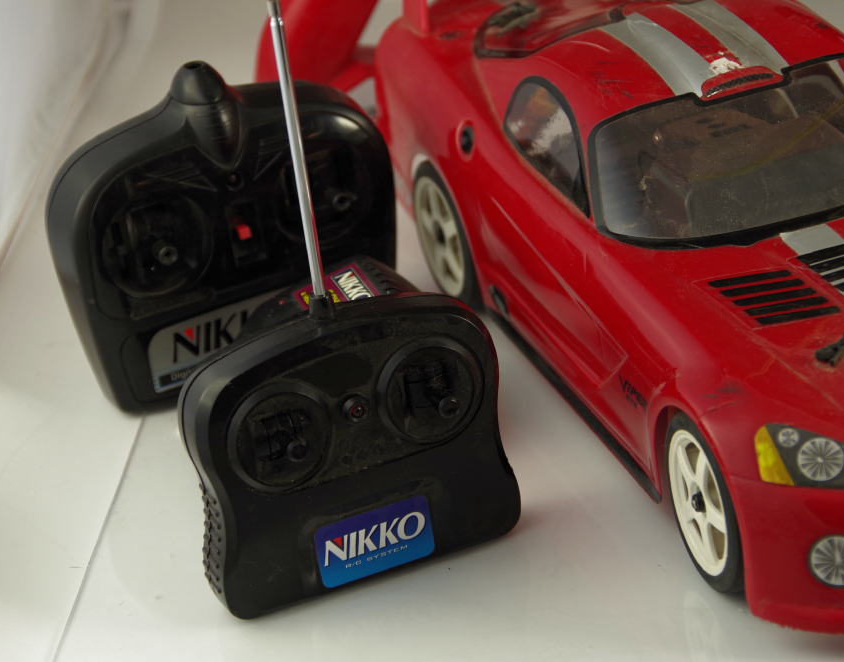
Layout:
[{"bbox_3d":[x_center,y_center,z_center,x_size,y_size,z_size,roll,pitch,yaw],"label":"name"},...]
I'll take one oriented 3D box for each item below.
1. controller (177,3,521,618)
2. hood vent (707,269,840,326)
[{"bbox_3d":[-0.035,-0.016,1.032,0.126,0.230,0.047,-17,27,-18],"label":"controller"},{"bbox_3d":[0.131,-0.012,1.051,0.034,0.006,0.040,-20,40,-14],"label":"hood vent"}]

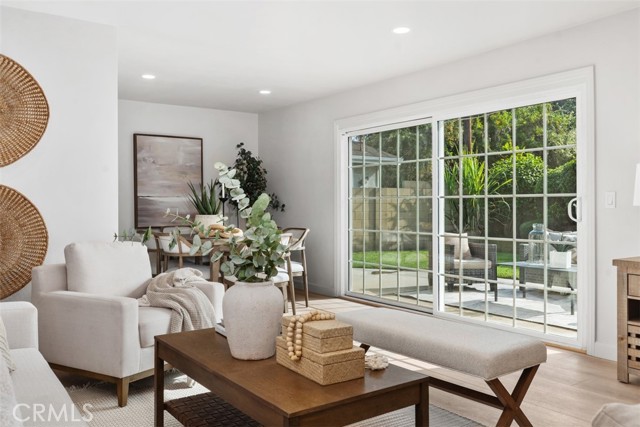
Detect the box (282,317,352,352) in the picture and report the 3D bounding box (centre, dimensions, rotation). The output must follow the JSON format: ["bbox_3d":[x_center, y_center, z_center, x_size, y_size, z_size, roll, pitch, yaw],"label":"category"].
[{"bbox_3d":[-0.013,0.462,2.071,0.142,0.083,0.262,-1,1,-36],"label":"box"}]

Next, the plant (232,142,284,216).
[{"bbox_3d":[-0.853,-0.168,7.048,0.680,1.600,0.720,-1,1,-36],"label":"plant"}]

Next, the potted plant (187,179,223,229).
[{"bbox_3d":[-1.277,-0.058,5.950,0.380,0.620,0.400,-1,1,-36],"label":"potted plant"}]

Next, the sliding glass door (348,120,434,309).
[{"bbox_3d":[0.750,0.011,5.666,0.080,1.880,1.387,-1,1,-36],"label":"sliding glass door"}]

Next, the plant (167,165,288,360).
[{"bbox_3d":[-0.371,0.203,2.274,0.460,0.800,0.490,0,1,0],"label":"plant"}]

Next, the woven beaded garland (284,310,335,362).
[{"bbox_3d":[-0.048,0.480,2.106,0.170,0.155,0.140,-1,1,-36],"label":"woven beaded garland"}]

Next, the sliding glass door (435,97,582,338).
[{"bbox_3d":[1.547,0.025,4.554,0.080,1.880,1.424,-1,1,-36],"label":"sliding glass door"}]

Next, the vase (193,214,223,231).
[{"bbox_3d":[-1.244,0.147,5.952,0.310,0.210,0.310,-1,1,-36],"label":"vase"}]

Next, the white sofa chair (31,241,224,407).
[{"bbox_3d":[-1.211,0.615,3.464,0.810,0.850,0.865,0,1,29],"label":"white sofa chair"}]

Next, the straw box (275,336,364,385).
[{"bbox_3d":[-0.009,0.556,2.070,0.180,0.102,0.325,-1,1,-36],"label":"straw box"}]

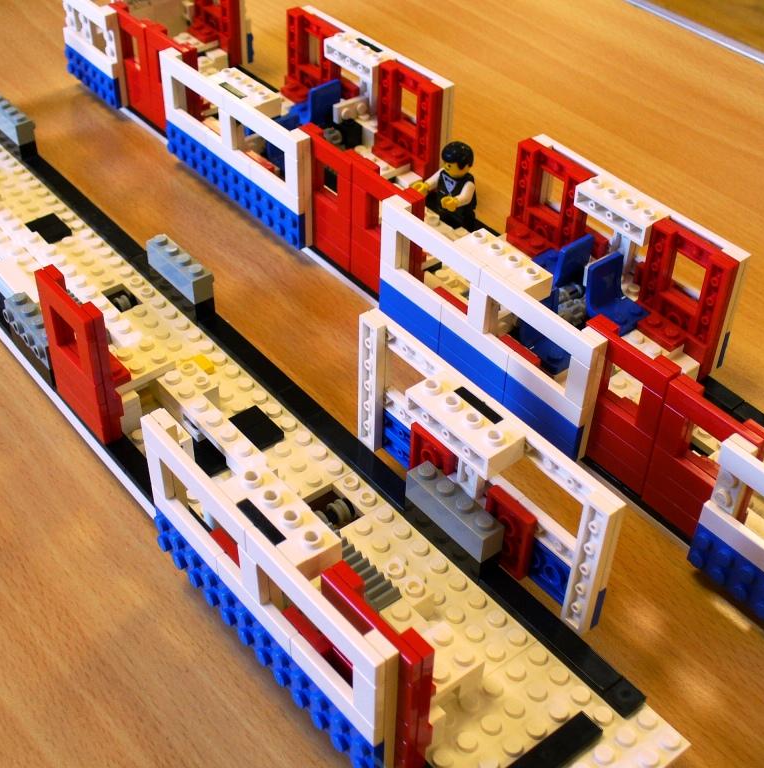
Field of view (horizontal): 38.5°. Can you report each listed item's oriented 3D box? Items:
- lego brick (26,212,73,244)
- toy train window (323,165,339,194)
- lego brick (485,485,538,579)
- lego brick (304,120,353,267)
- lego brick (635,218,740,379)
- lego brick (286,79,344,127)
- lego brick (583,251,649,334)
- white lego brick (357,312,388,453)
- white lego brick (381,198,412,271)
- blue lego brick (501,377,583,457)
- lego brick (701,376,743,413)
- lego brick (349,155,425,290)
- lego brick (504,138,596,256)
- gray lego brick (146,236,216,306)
[{"bbox_3d":[-0.131,-0.059,0.427,0.015,0.003,0.016,-28,50,-29],"label":"lego brick"},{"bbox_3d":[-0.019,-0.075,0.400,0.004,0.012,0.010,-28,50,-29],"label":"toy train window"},{"bbox_3d":[0.035,0.041,0.303,0.003,0.024,0.016,-28,50,-29],"label":"lego brick"},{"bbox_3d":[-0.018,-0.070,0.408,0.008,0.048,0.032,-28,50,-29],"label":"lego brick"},{"bbox_3d":[0.102,-0.028,0.371,0.007,0.048,0.032,-28,50,-29],"label":"lego brick"},{"bbox_3d":[-0.029,-0.124,0.476,0.016,0.019,0.015,-29,50,-28],"label":"lego brick"},{"bbox_3d":[0.081,-0.031,0.374,0.016,0.019,0.018,-28,50,-29],"label":"lego brick"},{"bbox_3d":[-0.003,0.000,0.325,0.003,0.048,0.008,-27,49,-29],"label":"white lego brick"},{"bbox_3d":[0.005,-0.052,0.372,0.006,0.024,0.008,-28,50,-29],"label":"white lego brick"},{"bbox_3d":[0.051,0.010,0.350,0.003,0.016,0.032,-29,50,-28],"label":"blue lego brick"},{"bbox_3d":[0.115,0.004,0.372,0.008,0.003,0.016,-28,50,-29],"label":"lego brick"},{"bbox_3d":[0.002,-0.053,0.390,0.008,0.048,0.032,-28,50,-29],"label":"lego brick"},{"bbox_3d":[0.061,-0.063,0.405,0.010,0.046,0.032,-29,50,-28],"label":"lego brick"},{"bbox_3d":[-0.071,-0.041,0.385,0.009,0.011,0.032,-28,50,-30],"label":"gray lego brick"}]

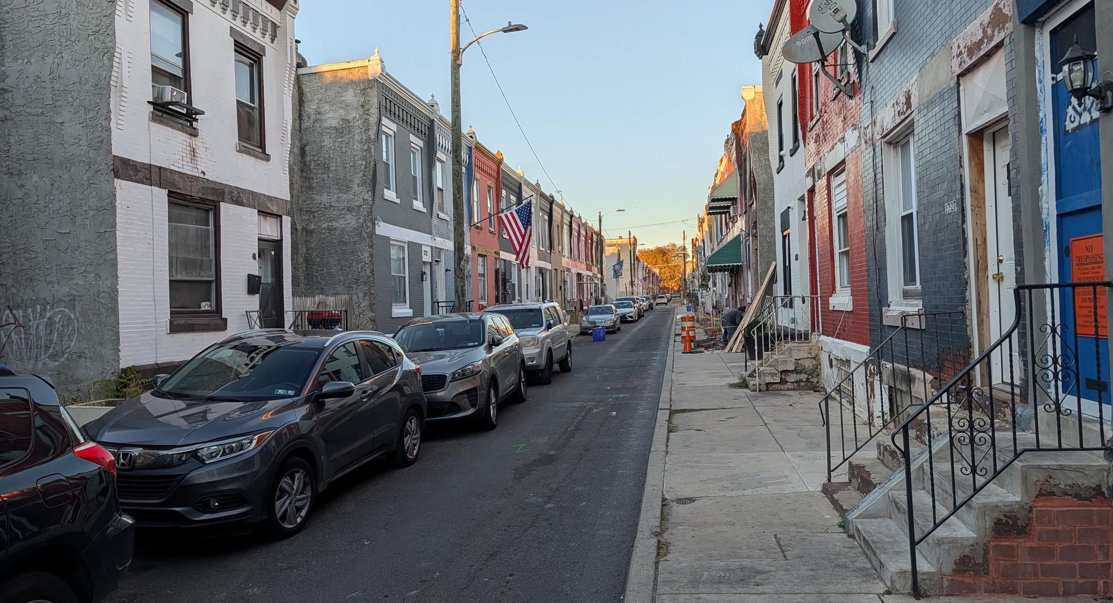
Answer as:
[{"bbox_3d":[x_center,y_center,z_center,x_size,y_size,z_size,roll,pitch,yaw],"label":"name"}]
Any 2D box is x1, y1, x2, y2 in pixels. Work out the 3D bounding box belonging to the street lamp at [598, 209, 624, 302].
[{"bbox_3d":[4.140,-2.620,56.346,1.990,8.041,0.320,-2,0,9],"label":"street lamp"}]

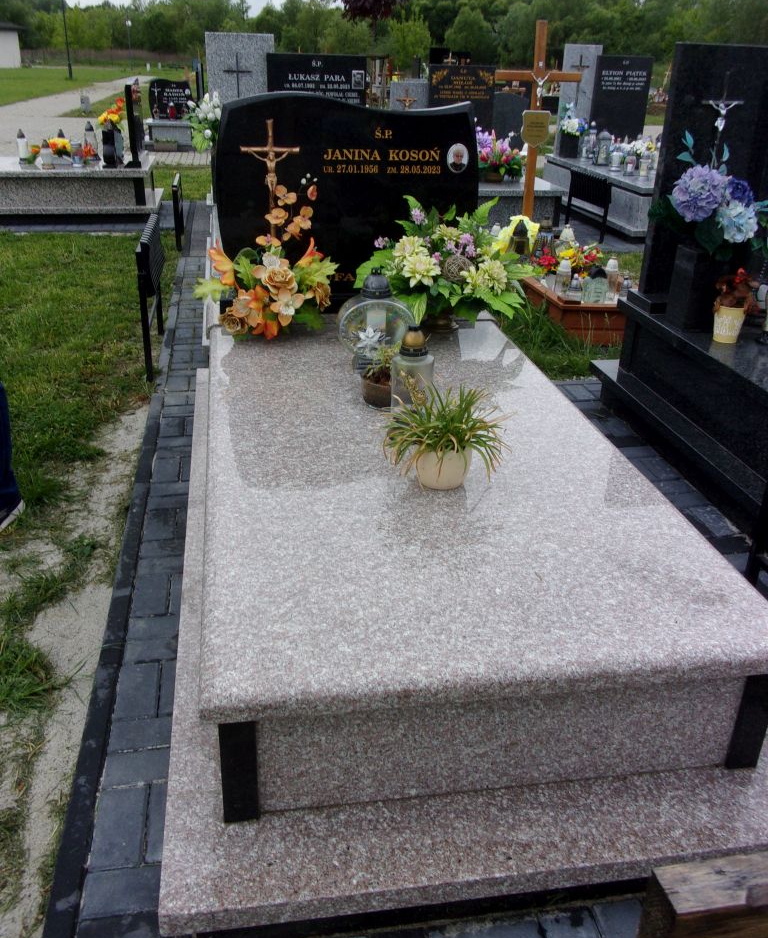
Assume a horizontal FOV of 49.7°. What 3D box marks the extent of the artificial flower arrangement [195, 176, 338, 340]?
[{"bbox_3d":[-0.429,-0.783,3.036,0.500,0.560,0.330,-2,27,-10],"label":"artificial flower arrangement"}]

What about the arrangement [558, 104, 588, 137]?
[{"bbox_3d":[2.073,-3.787,9.046,0.300,0.310,0.260,-3,27,-10],"label":"arrangement"}]

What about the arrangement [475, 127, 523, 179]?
[{"bbox_3d":[0.972,-2.820,7.426,0.480,0.440,0.360,-2,27,-10],"label":"arrangement"}]

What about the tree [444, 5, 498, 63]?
[{"bbox_3d":[6.927,-33.932,66.042,3.900,5.270,3.900,-2,27,-10],"label":"tree"}]

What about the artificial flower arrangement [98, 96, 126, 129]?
[{"bbox_3d":[-2.410,-3.160,7.353,0.240,0.280,0.240,-2,27,-10],"label":"artificial flower arrangement"}]

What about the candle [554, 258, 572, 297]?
[{"bbox_3d":[1.021,-1.095,4.704,0.103,0.215,0.103,-2,27,-10],"label":"candle"}]

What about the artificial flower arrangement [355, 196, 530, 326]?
[{"bbox_3d":[0.199,-0.715,2.968,0.600,0.450,0.420,-3,27,-10],"label":"artificial flower arrangement"}]

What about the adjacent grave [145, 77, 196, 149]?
[{"bbox_3d":[-3.647,-6.005,14.150,0.860,1.100,1.150,-2,27,-10],"label":"adjacent grave"}]

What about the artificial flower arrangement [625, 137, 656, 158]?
[{"bbox_3d":[2.728,-3.409,8.809,0.330,0.240,0.260,-2,27,-10],"label":"artificial flower arrangement"}]

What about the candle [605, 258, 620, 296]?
[{"bbox_3d":[1.312,-1.105,4.756,0.072,0.212,0.072,-3,27,-10],"label":"candle"}]

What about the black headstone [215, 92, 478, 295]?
[{"bbox_3d":[-0.136,-1.024,3.149,0.980,0.730,0.110,-3,27,-10],"label":"black headstone"}]

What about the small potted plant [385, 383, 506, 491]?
[{"bbox_3d":[0.157,-0.084,2.058,0.310,0.235,0.300,-2,27,-10],"label":"small potted plant"}]

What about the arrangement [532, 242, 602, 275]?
[{"bbox_3d":[1.129,-1.276,5.078,0.390,0.200,0.300,-3,27,-10],"label":"arrangement"}]

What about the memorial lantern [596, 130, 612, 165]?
[{"bbox_3d":[2.287,-3.333,8.591,0.140,0.335,0.140,-3,27,-10],"label":"memorial lantern"}]

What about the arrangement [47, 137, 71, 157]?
[{"bbox_3d":[-2.980,-2.928,7.581,0.185,0.190,0.170,-3,27,-10],"label":"arrangement"}]

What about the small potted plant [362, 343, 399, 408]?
[{"bbox_3d":[-0.009,-0.275,2.405,0.115,0.160,0.115,-3,27,-10],"label":"small potted plant"}]

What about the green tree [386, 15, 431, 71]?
[{"bbox_3d":[0.776,-13.579,27.427,1.400,2.580,1.400,-3,27,-10],"label":"green tree"}]

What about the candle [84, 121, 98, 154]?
[{"bbox_3d":[-2.682,-3.002,7.574,0.140,0.325,0.140,-2,27,-10],"label":"candle"}]

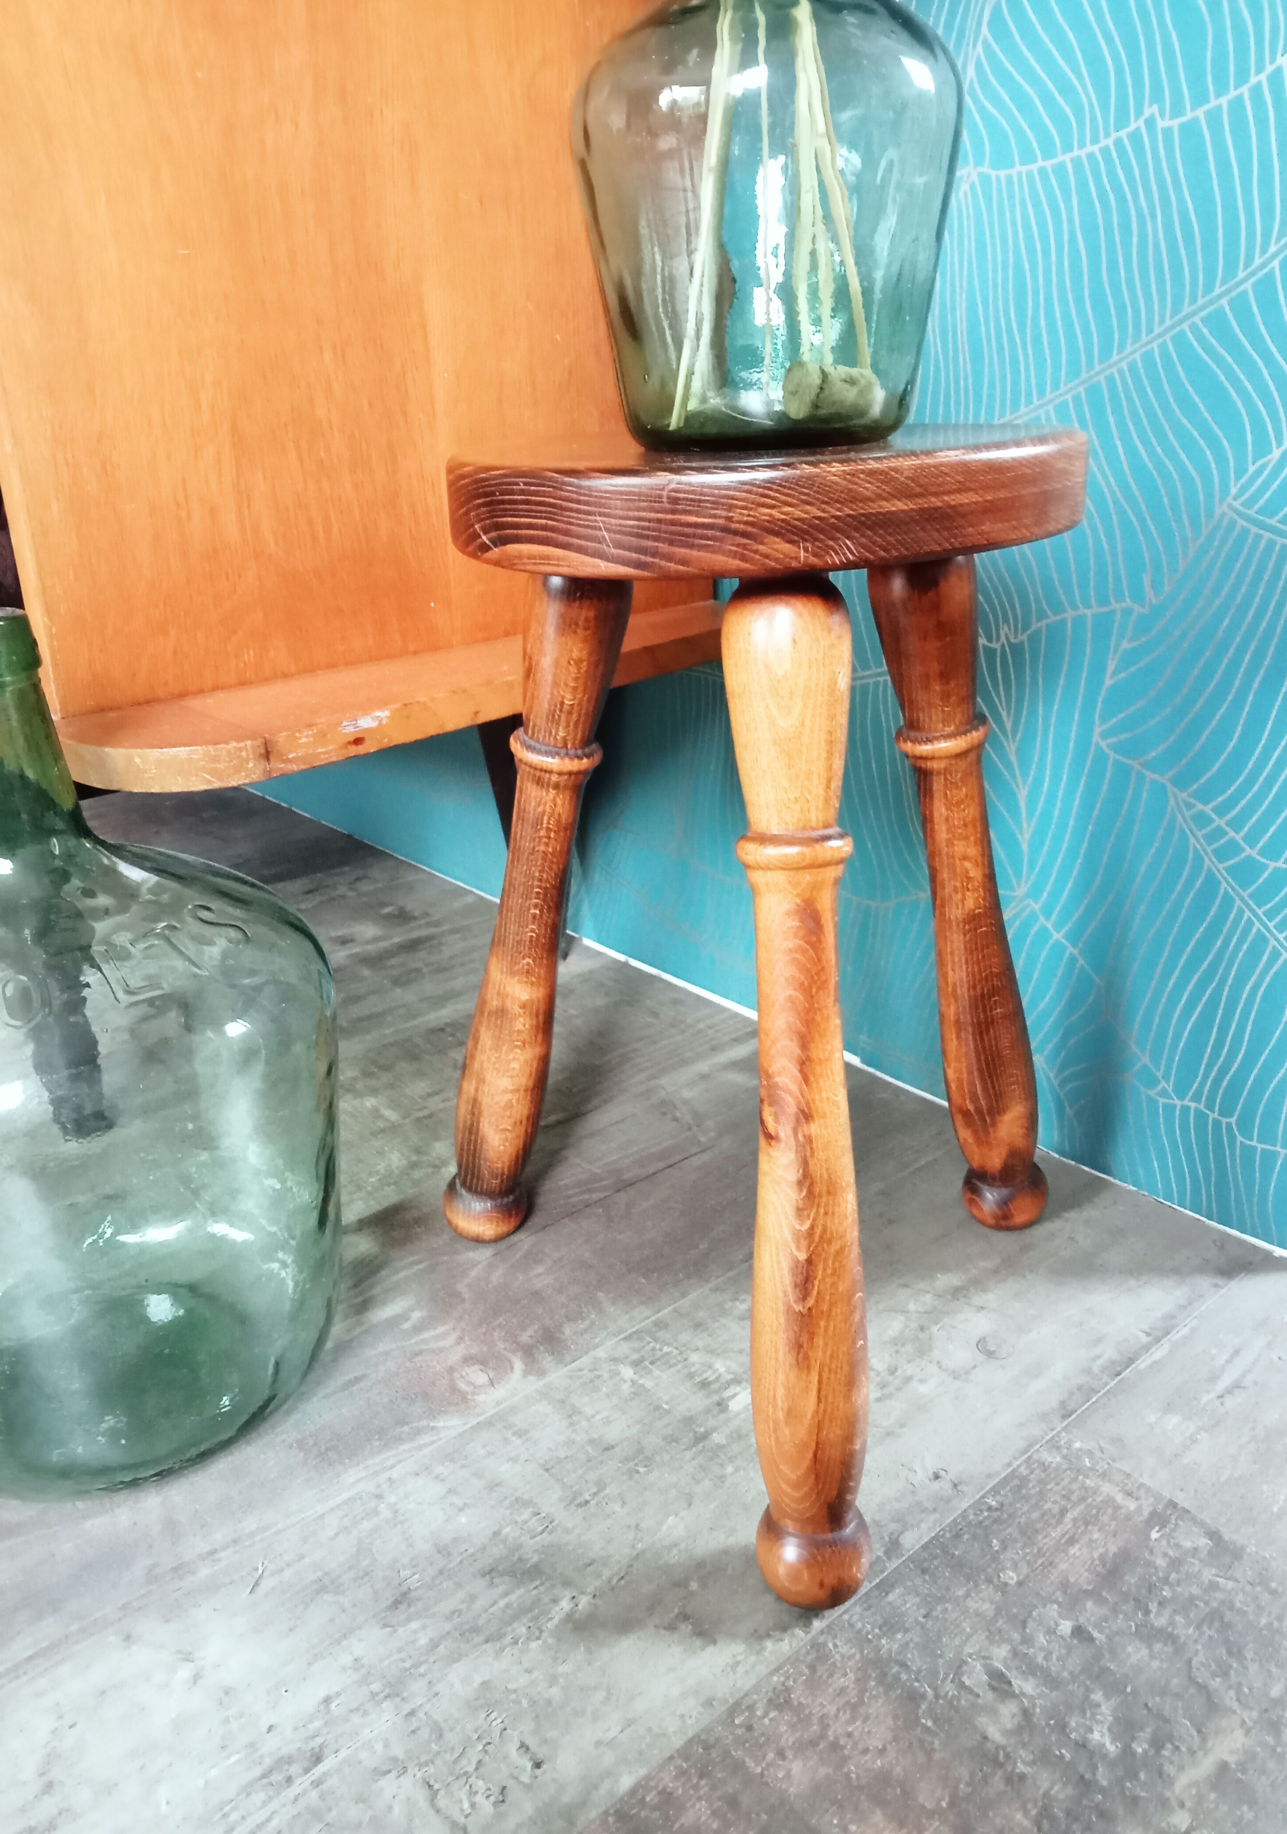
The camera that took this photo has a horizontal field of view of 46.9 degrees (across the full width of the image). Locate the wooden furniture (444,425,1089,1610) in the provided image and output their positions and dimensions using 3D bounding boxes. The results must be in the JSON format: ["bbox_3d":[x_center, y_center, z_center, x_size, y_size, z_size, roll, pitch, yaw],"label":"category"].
[{"bbox_3d":[0.055,0.020,0.686,0.356,0.458,0.344,-3,22,-1],"label":"wooden furniture"}]

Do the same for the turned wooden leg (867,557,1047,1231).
[{"bbox_3d":[0.172,-0.003,0.787,0.049,0.424,0.049,-27,30,-23],"label":"turned wooden leg"}]

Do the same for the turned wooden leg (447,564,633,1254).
[{"bbox_3d":[-0.061,0.006,0.793,0.049,0.428,0.049,24,32,21],"label":"turned wooden leg"}]

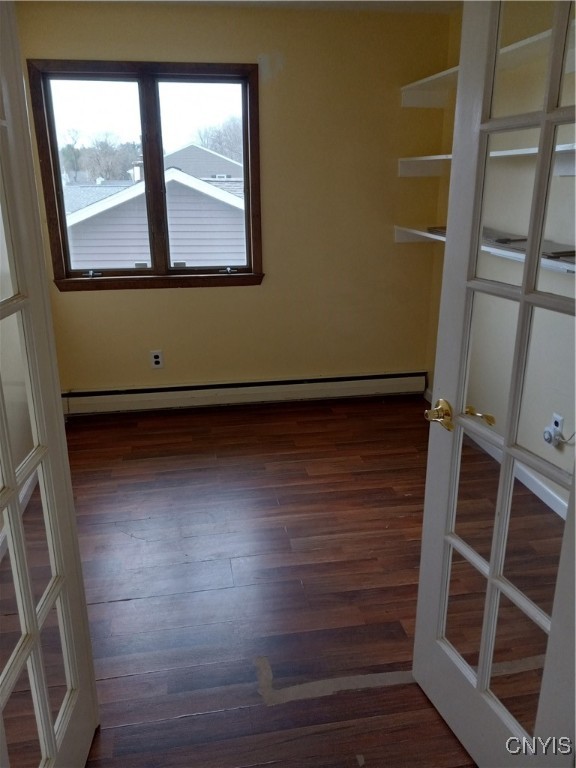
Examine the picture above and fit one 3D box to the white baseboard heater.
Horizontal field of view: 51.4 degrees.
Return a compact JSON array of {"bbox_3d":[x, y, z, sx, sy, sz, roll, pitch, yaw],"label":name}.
[{"bbox_3d":[-0.237,0.073,4.062,2.480,0.167,0.070,-3,18,-9],"label":"white baseboard heater"}]

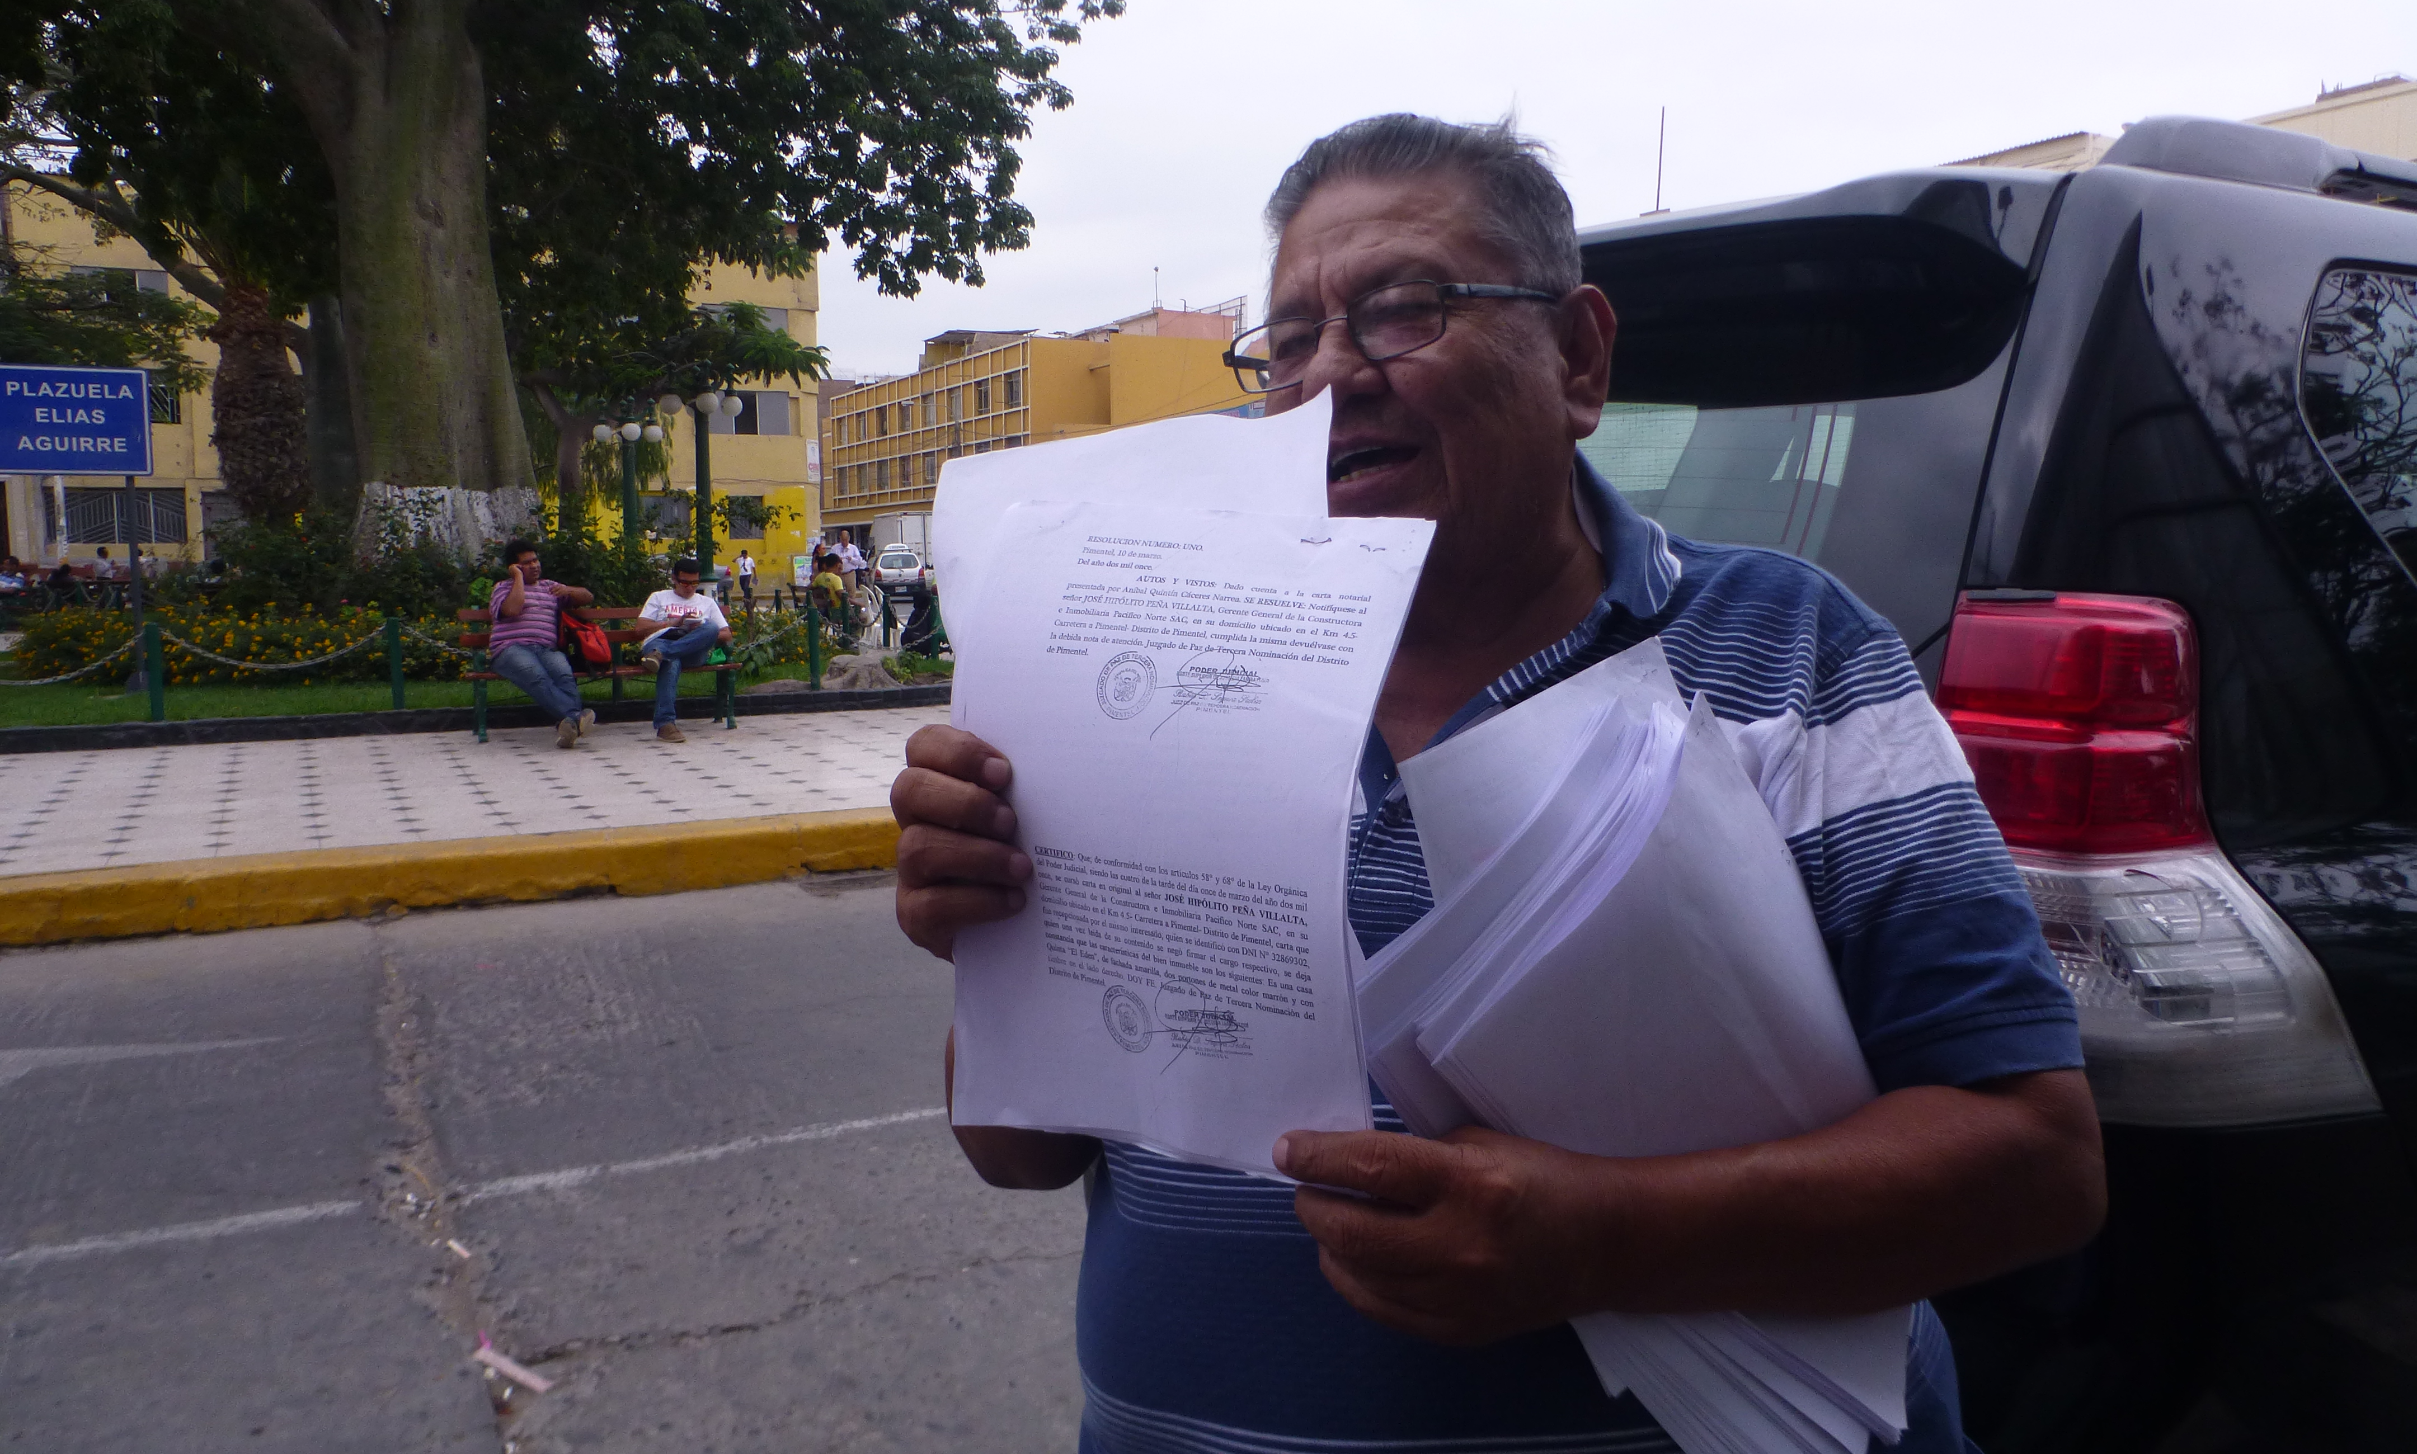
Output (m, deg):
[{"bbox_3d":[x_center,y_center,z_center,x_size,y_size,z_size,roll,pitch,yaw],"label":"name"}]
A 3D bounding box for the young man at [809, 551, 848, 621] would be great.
[{"bbox_3d":[-5.053,-1.733,22.630,0.550,1.300,0.800,5,8,40],"label":"young man"}]

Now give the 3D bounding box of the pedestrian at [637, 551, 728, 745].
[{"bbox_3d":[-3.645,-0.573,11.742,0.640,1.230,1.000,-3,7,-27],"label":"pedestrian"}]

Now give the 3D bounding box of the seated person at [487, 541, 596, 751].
[{"bbox_3d":[-4.442,-0.582,11.281,0.720,1.360,1.020,-3,7,-27],"label":"seated person"}]

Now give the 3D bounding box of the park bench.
[{"bbox_3d":[-4.261,-0.395,11.787,1.790,0.870,0.620,-3,7,-27],"label":"park bench"}]

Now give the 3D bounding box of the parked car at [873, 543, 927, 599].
[{"bbox_3d":[-9.990,-4.874,54.375,1.630,1.470,4.000,-1,6,-11],"label":"parked car"}]

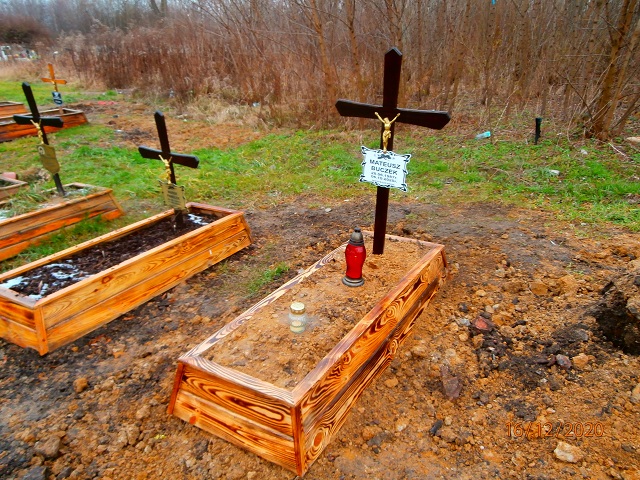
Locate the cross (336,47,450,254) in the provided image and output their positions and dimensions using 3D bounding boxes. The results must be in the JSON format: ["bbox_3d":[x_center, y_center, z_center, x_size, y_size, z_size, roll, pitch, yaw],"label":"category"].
[{"bbox_3d":[0.408,-0.501,2.884,0.761,1.287,0.070,16,27,31],"label":"cross"}]

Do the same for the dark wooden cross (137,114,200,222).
[{"bbox_3d":[-1.205,-0.545,3.724,0.768,0.937,0.070,15,30,34],"label":"dark wooden cross"}]

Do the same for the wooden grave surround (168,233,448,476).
[{"bbox_3d":[0.128,0.402,2.645,0.695,0.267,1.966,11,24,29],"label":"wooden grave surround"}]

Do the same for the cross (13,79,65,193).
[{"bbox_3d":[-2.627,-0.928,4.429,0.820,1.075,0.070,12,31,29],"label":"cross"}]

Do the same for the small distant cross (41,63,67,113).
[{"bbox_3d":[-5.755,-3.280,10.094,0.845,1.036,0.070,13,28,24],"label":"small distant cross"}]

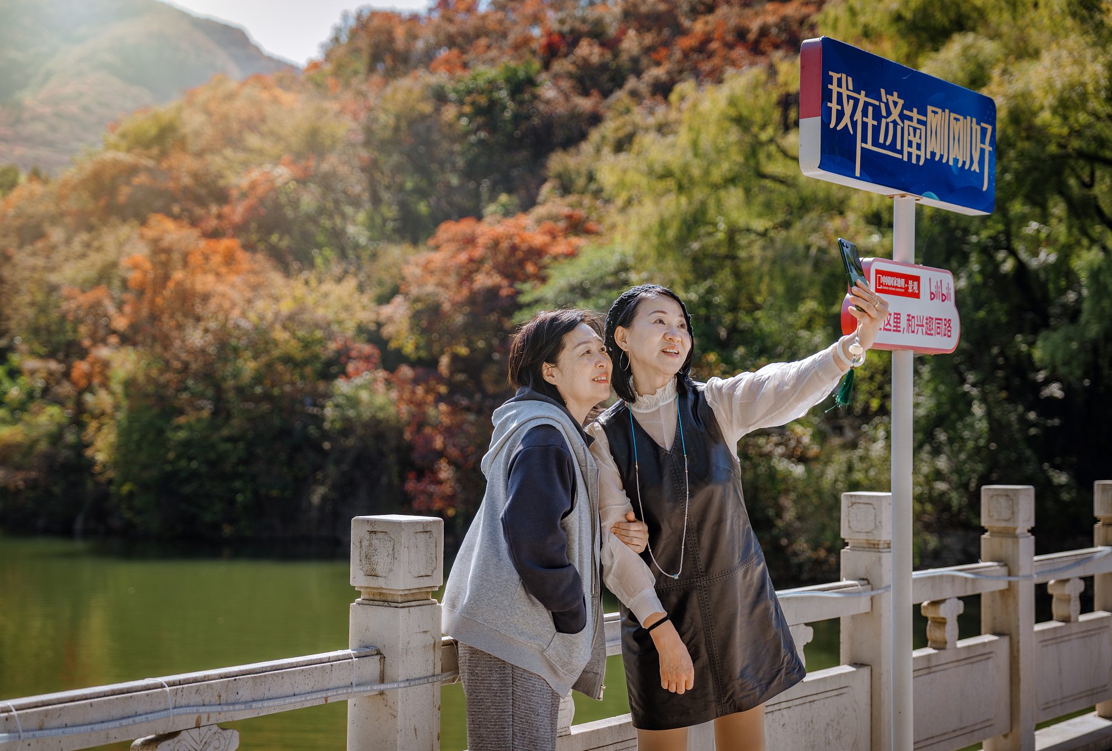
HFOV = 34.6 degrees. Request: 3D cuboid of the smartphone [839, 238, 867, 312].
[{"bbox_3d":[0.620,-0.202,3.688,0.009,0.158,0.075,-21,-20,31],"label":"smartphone"}]

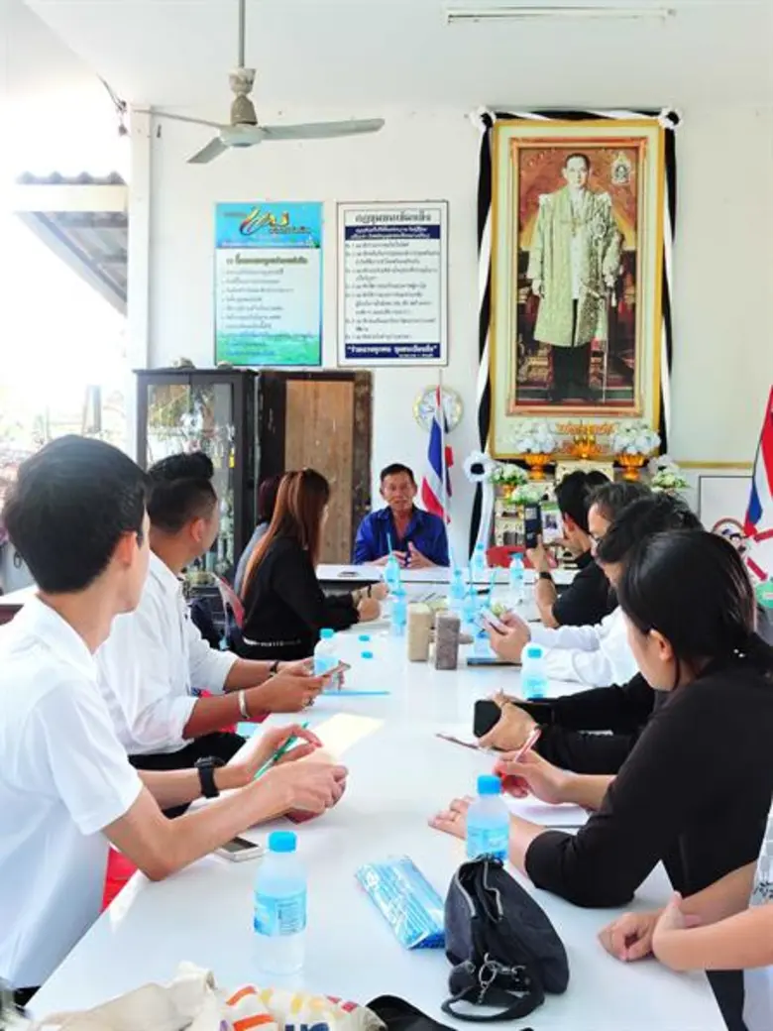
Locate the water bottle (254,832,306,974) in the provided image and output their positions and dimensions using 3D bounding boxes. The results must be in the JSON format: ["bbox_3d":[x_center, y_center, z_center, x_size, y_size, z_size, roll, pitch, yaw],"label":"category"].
[{"bbox_3d":[-0.123,0.445,1.548,0.059,0.157,0.059,0,3,0],"label":"water bottle"}]

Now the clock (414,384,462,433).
[{"bbox_3d":[0.299,-0.624,7.850,0.295,0.295,0.045,0,3,2],"label":"clock"}]

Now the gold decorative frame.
[{"bbox_3d":[1.009,-1.198,7.122,0.901,1.774,0.060,1,3,5],"label":"gold decorative frame"}]

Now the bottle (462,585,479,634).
[{"bbox_3d":[0.257,0.291,4.097,0.059,0.143,0.059,0,3,0],"label":"bottle"}]

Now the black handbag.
[{"bbox_3d":[0.129,0.432,1.437,0.122,0.114,0.205,0,3,1],"label":"black handbag"}]

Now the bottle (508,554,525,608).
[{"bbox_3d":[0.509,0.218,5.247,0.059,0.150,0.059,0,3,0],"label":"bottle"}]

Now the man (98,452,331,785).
[{"bbox_3d":[-0.409,0.520,3.038,0.610,1.320,0.480,0,3,0],"label":"man"}]

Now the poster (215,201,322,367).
[{"bbox_3d":[-0.646,-1.267,7.347,0.590,0.885,0.020,1,3,5],"label":"poster"}]

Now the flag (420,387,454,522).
[{"bbox_3d":[0.286,-0.341,7.500,0.190,0.770,0.140,0,3,3],"label":"flag"}]

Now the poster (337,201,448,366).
[{"bbox_3d":[0.034,-1.258,7.290,0.603,0.888,0.020,1,3,5],"label":"poster"}]

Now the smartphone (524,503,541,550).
[{"bbox_3d":[0.475,0.034,4.350,0.074,0.150,0.010,-1,3,-27],"label":"smartphone"}]

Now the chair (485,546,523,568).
[{"bbox_3d":[0.644,0.575,6.445,0.450,0.829,0.480,1,3,5],"label":"chair"}]

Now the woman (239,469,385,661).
[{"bbox_3d":[-0.258,0.471,4.536,0.530,1.247,0.450,0,3,-7],"label":"woman"}]

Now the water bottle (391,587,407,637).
[{"bbox_3d":[0.038,0.293,4.067,0.059,0.143,0.059,0,3,0],"label":"water bottle"}]

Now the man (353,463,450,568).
[{"bbox_3d":[0.077,0.354,6.744,0.520,1.250,0.700,0,3,0],"label":"man"}]

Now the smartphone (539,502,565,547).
[{"bbox_3d":[0.530,0.029,4.280,0.075,0.146,0.012,-6,3,-15],"label":"smartphone"}]

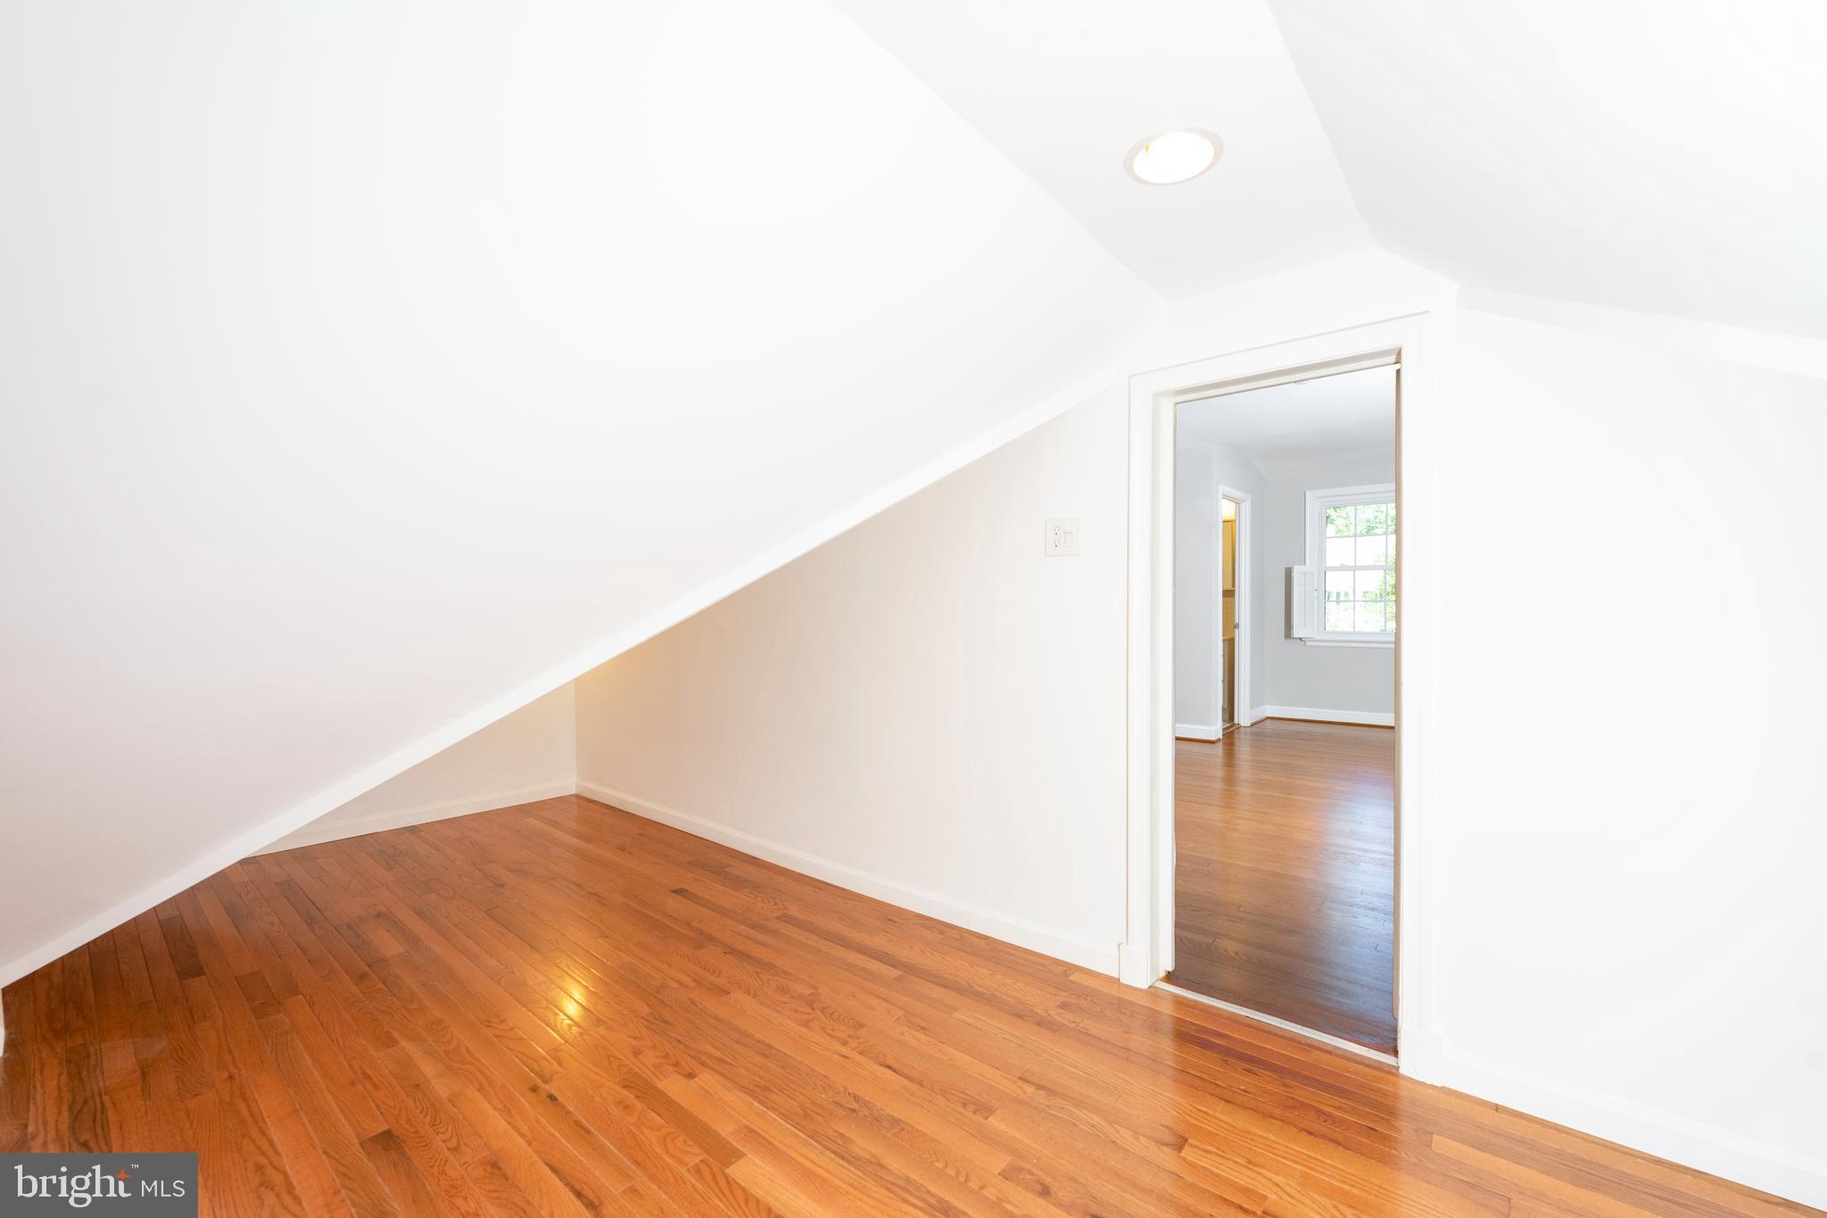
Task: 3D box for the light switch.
[{"bbox_3d":[0.491,-0.237,2.343,0.125,0.125,0.012,0,0,39],"label":"light switch"}]

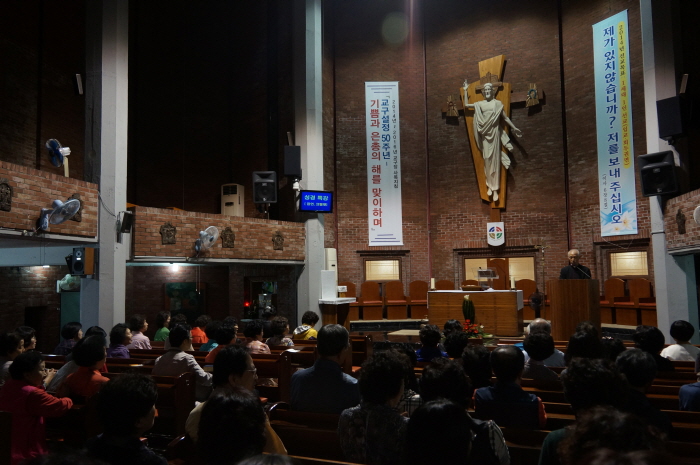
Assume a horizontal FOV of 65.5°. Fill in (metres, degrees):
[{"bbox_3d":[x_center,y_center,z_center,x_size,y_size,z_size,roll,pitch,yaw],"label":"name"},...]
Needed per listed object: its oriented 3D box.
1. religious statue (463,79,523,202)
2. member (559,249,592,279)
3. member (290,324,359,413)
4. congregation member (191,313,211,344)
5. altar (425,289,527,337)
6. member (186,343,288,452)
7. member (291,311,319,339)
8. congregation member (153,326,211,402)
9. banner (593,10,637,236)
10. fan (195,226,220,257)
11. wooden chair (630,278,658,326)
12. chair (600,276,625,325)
[{"bbox_3d":[3.670,-2.369,14.006,1.500,3.189,0.550,-3,-5,27],"label":"religious statue"},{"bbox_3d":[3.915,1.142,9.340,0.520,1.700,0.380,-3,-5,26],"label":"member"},{"bbox_3d":[-0.073,1.267,3.658,0.500,1.310,0.700,-3,-5,26],"label":"member"},{"bbox_3d":[-2.193,1.877,8.364,0.460,1.220,0.620,-3,-5,26],"label":"congregation member"},{"bbox_3d":[2.843,1.775,12.245,1.920,0.950,0.860,-3,-5,25],"label":"altar"},{"bbox_3d":[-0.448,1.195,2.780,0.520,1.270,0.750,-3,-5,28],"label":"member"},{"bbox_3d":[-0.602,1.857,8.613,0.460,1.230,0.620,-3,-5,26],"label":"member"},{"bbox_3d":[-1.344,1.405,4.738,0.520,1.250,0.780,-3,-5,23],"label":"congregation member"},{"bbox_3d":[6.186,-2.525,12.742,0.030,5.180,0.890,2,-5,-32],"label":"banner"},{"bbox_3d":[-2.555,0.152,9.750,0.370,0.480,0.410,5,-1,24],"label":"fan"},{"bbox_3d":[6.133,1.423,11.252,0.520,0.980,0.500,3,-6,-44],"label":"wooden chair"},{"bbox_3d":[5.728,1.522,12.050,0.600,0.980,0.580,2,-5,-34],"label":"chair"}]

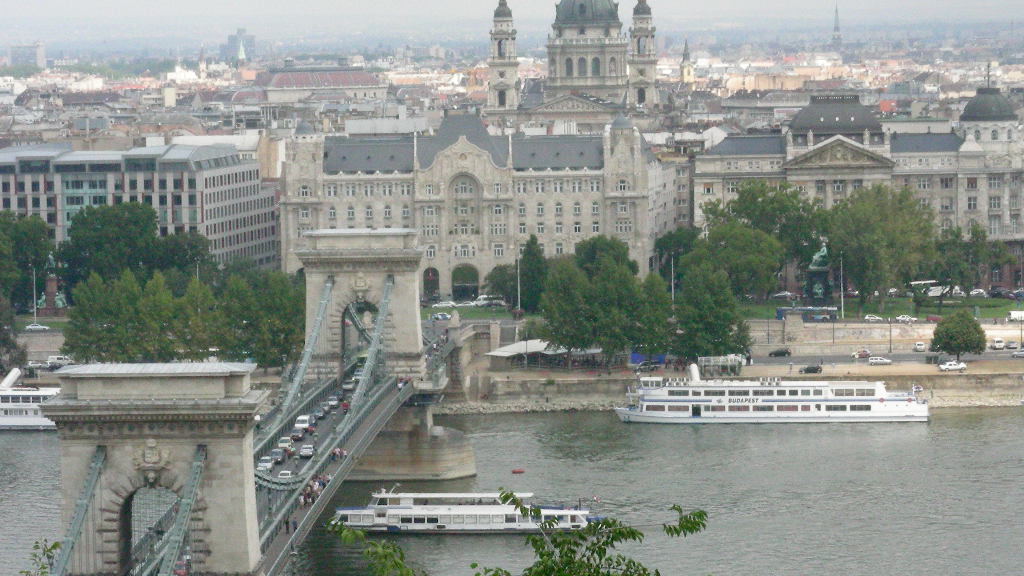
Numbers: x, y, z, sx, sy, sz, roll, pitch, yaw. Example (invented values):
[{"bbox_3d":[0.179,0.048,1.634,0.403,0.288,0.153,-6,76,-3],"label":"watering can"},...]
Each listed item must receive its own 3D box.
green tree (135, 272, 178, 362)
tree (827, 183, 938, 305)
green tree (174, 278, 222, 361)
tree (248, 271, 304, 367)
[{"bbox_3d":[-64.460,6.070,606.130,8.380,17.770,8.500,-1,4,3],"label":"green tree"},{"bbox_3d":[72.920,-8.070,661.460,21.320,24.840,21.320,-1,4,0],"label":"tree"},{"bbox_3d":[-56.580,6.970,603.270,8.990,17.240,8.990,-1,4,0],"label":"green tree"},{"bbox_3d":[-42.430,6.170,602.230,10.230,18.520,10.230,-1,4,0],"label":"tree"}]

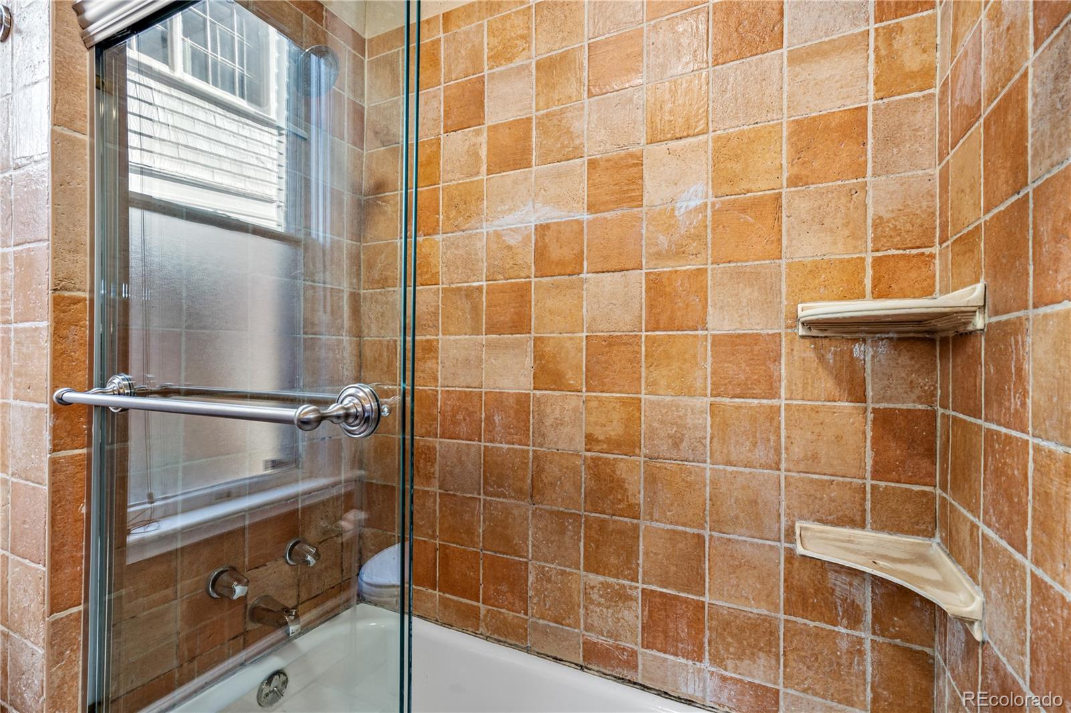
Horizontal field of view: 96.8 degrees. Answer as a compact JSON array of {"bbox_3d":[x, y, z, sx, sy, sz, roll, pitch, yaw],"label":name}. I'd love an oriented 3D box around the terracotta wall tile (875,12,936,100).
[{"bbox_3d":[0.728,-0.586,0.941,0.100,0.143,0.012,0,0,26],"label":"terracotta wall tile"}]

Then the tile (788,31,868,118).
[{"bbox_3d":[0.609,-0.587,0.999,0.145,0.145,0.012,0,-1,26],"label":"tile"}]

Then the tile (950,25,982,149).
[{"bbox_3d":[0.721,-0.444,0.792,0.012,0.139,0.139,0,-1,26],"label":"tile"}]

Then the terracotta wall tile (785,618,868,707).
[{"bbox_3d":[0.604,0.639,0.997,0.147,0.147,0.010,0,0,26],"label":"terracotta wall tile"}]

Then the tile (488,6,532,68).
[{"bbox_3d":[-0.069,-0.891,1.336,0.146,0.145,0.012,0,0,26],"label":"tile"}]

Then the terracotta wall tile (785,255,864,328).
[{"bbox_3d":[0.607,-0.131,0.997,0.144,0.144,0.012,0,0,26],"label":"terracotta wall tile"}]

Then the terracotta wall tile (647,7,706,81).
[{"bbox_3d":[0.338,-0.737,1.133,0.145,0.142,0.011,0,0,26],"label":"terracotta wall tile"}]

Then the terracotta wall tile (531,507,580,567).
[{"bbox_3d":[0.056,0.481,1.277,0.143,0.142,0.012,0,-1,26],"label":"terracotta wall tile"}]

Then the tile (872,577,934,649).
[{"bbox_3d":[0.717,0.483,0.933,0.103,0.147,0.011,0,0,26],"label":"tile"}]

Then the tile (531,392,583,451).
[{"bbox_3d":[0.059,0.174,1.265,0.142,0.146,0.012,0,0,26],"label":"tile"}]

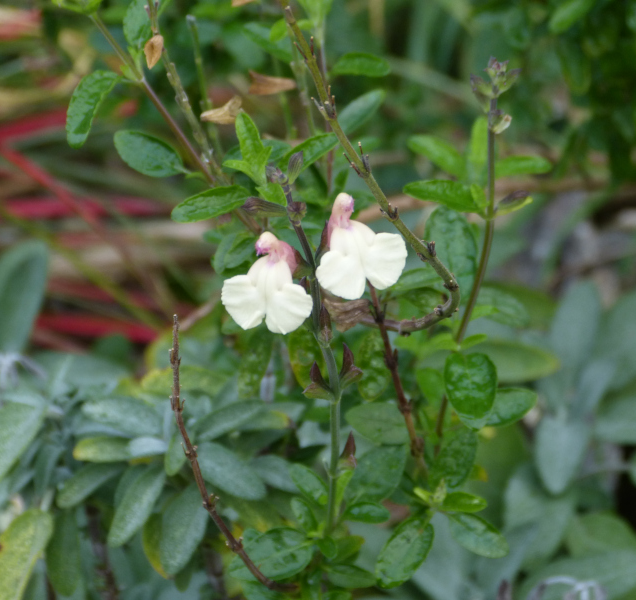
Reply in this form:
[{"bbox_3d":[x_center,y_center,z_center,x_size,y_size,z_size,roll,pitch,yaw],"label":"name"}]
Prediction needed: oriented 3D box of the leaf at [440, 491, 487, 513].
[{"bbox_3d":[0.041,0.057,1.020,0.013,0.004,0.007,4,51,-4],"label":"leaf"}]

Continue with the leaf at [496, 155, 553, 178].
[{"bbox_3d":[0.057,-0.037,1.010,0.017,0.004,0.008,-3,41,-10],"label":"leaf"}]

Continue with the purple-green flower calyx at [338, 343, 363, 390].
[{"bbox_3d":[0.009,0.017,0.955,0.006,0.011,0.006,-2,18,-37],"label":"purple-green flower calyx"}]

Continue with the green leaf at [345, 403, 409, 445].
[{"bbox_3d":[0.017,0.036,1.035,0.020,0.004,0.013,7,66,3],"label":"green leaf"}]

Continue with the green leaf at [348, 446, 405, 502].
[{"bbox_3d":[0.017,0.050,1.020,0.022,0.005,0.015,-42,75,-10],"label":"green leaf"}]

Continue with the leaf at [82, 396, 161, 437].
[{"bbox_3d":[-0.059,0.035,1.080,0.025,0.005,0.011,13,37,-19],"label":"leaf"}]

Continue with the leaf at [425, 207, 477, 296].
[{"bbox_3d":[0.038,-0.014,1.030,0.015,0.026,0.006,0,6,0],"label":"leaf"}]

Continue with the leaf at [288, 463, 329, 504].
[{"bbox_3d":[-0.002,0.053,1.025,0.015,0.007,0.004,39,-12,10],"label":"leaf"}]

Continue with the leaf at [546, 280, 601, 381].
[{"bbox_3d":[0.085,0.012,1.200,0.015,0.006,0.042,10,66,4],"label":"leaf"}]

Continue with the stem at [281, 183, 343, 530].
[{"bbox_3d":[-0.002,0.016,1.000,0.014,0.100,0.012,-8,18,-3],"label":"stem"}]

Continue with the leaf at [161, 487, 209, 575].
[{"bbox_3d":[-0.040,0.068,1.060,0.013,0.029,0.006,13,6,-2],"label":"leaf"}]

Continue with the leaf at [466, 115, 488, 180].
[{"bbox_3d":[0.047,-0.045,1.060,0.008,0.020,0.004,0,-18,0],"label":"leaf"}]

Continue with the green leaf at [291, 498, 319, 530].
[{"bbox_3d":[-0.003,0.059,0.985,0.006,0.004,0.012,-26,66,-37],"label":"green leaf"}]

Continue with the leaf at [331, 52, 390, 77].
[{"bbox_3d":[0.012,-0.066,1.020,0.017,0.005,0.008,-2,41,7],"label":"leaf"}]

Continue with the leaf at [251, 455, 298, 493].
[{"bbox_3d":[-0.013,0.051,1.060,0.018,0.004,0.011,32,67,8],"label":"leaf"}]

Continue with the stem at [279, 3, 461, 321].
[{"bbox_3d":[0.016,-0.041,1.040,0.012,0.107,0.011,-28,14,0],"label":"stem"}]

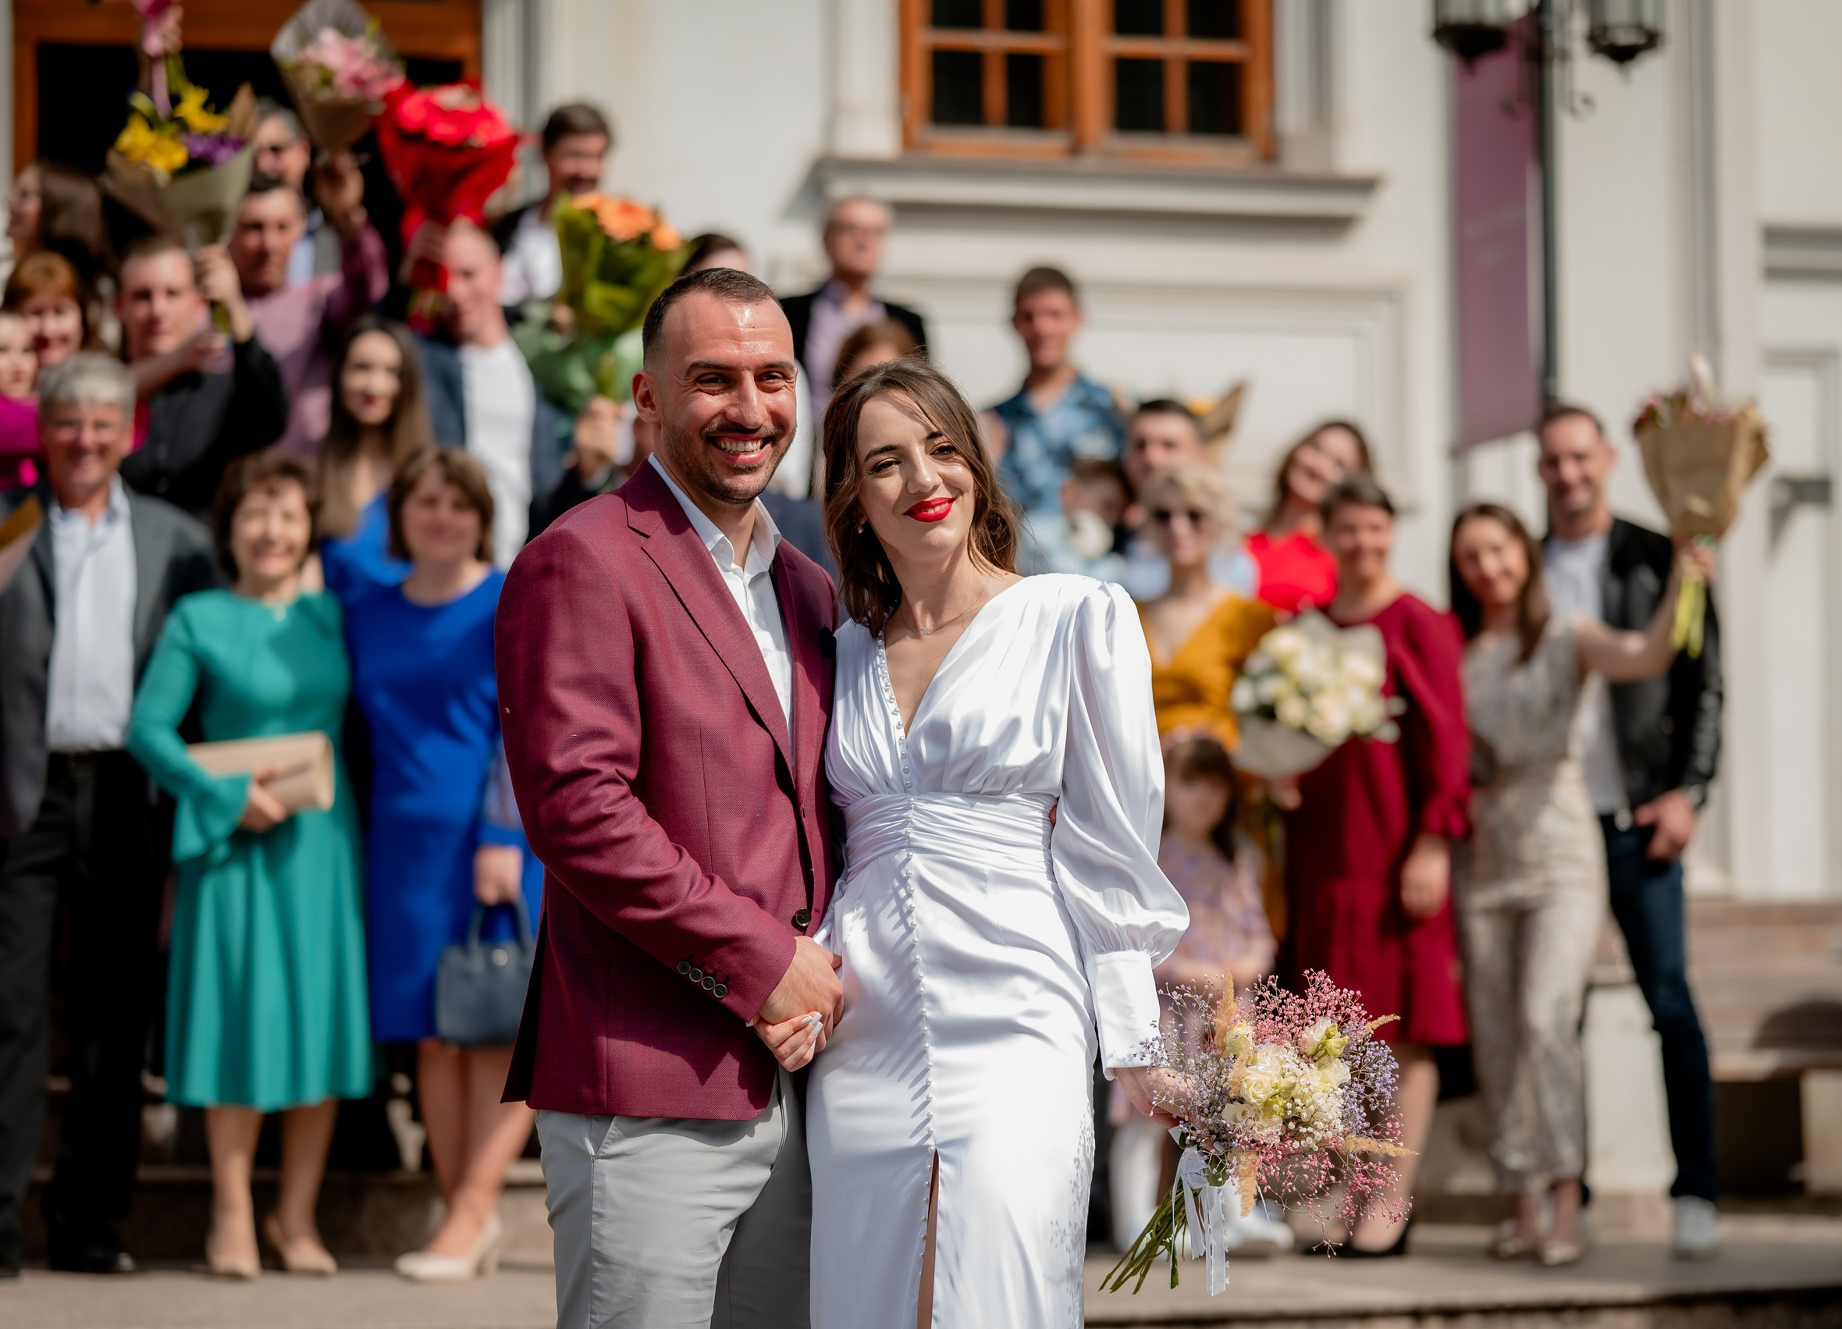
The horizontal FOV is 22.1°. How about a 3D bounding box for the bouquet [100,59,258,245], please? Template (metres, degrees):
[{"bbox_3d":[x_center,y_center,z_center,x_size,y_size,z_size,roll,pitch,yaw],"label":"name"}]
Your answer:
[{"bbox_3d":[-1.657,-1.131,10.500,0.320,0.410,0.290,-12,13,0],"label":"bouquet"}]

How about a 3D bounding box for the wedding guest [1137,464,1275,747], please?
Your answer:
[{"bbox_3d":[0.633,0.391,10.496,0.460,1.682,0.360,0,-4,0],"label":"wedding guest"}]

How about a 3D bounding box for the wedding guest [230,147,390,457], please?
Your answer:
[{"bbox_3d":[-1.451,-0.283,11.041,0.460,1.845,0.400,0,-4,-7],"label":"wedding guest"}]

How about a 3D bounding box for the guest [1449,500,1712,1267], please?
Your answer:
[{"bbox_3d":[1.358,0.448,9.800,0.550,1.585,0.400,-1,-2,12],"label":"guest"}]

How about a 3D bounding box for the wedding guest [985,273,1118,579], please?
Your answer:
[{"bbox_3d":[0.322,-0.078,11.228,0.460,1.756,0.340,0,-4,-3],"label":"wedding guest"}]

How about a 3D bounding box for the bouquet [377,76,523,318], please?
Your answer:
[{"bbox_3d":[-1.052,-1.034,10.500,0.320,0.530,0.290,6,0,0],"label":"bouquet"}]

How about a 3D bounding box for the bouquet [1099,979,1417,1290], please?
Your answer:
[{"bbox_3d":[0.333,0.453,4.620,0.260,0.350,0.250,26,22,-17],"label":"bouquet"}]

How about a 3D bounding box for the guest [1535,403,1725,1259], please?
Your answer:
[{"bbox_3d":[1.484,0.343,9.950,0.470,1.794,0.380,-1,-2,18],"label":"guest"}]

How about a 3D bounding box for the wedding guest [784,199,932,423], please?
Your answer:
[{"bbox_3d":[-0.162,-0.346,12.185,0.500,1.740,0.330,-1,-2,7],"label":"wedding guest"}]

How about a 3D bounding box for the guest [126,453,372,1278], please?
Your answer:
[{"bbox_3d":[-1.333,0.390,9.350,0.500,1.623,0.400,0,-2,-9],"label":"guest"}]

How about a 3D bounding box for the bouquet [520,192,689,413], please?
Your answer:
[{"bbox_3d":[-0.664,-0.752,9.900,0.350,0.460,0.320,6,3,0],"label":"bouquet"}]

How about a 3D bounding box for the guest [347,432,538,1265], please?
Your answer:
[{"bbox_3d":[-0.939,0.403,9.344,0.450,1.672,0.380,-1,-4,3],"label":"guest"}]

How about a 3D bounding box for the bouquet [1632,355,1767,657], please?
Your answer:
[{"bbox_3d":[1.603,-0.326,9.700,0.275,0.620,0.250,1,-3,0],"label":"bouquet"}]

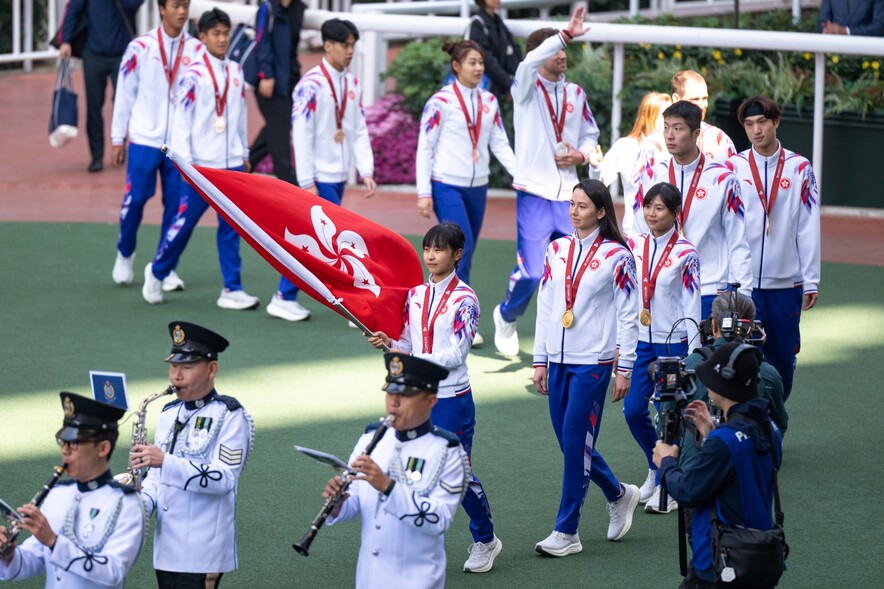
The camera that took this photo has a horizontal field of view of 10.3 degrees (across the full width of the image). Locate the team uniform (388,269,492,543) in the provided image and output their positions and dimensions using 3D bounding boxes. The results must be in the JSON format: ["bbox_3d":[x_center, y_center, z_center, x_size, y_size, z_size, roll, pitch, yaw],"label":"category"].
[{"bbox_3d":[0.023,0.568,22.072,0.480,1.330,0.550,8,13,31],"label":"team uniform"}]

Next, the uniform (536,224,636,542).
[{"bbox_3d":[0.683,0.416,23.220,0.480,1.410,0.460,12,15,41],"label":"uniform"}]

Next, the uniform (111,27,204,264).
[{"bbox_3d":[-1.651,-0.853,28.889,0.560,1.430,0.460,-2,11,-18],"label":"uniform"}]

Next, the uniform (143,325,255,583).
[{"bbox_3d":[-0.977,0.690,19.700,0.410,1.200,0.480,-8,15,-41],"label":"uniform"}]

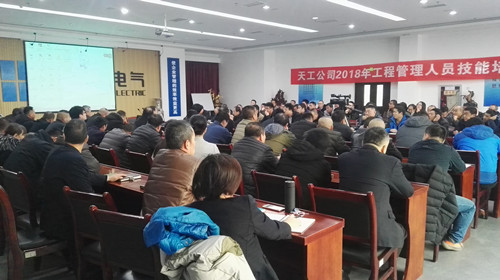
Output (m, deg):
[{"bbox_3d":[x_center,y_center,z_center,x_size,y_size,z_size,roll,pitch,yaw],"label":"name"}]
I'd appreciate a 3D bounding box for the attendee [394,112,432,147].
[{"bbox_3d":[2.235,0.285,5.008,0.560,1.300,0.760,5,8,42],"label":"attendee"}]

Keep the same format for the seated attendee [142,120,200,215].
[{"bbox_3d":[-0.382,0.577,2.307,0.560,1.340,0.760,5,8,42],"label":"seated attendee"}]

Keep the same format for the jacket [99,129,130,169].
[{"bbox_3d":[-1.714,0.168,4.770,0.500,0.630,0.470,6,9,44],"label":"jacket"}]

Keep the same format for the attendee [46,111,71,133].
[{"bbox_3d":[-3.102,0.189,6.268,0.550,1.300,0.800,6,9,44],"label":"attendee"}]

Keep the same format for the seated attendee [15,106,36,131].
[{"bbox_3d":[-4.090,0.087,7.040,0.530,1.340,0.780,6,9,44],"label":"seated attendee"}]

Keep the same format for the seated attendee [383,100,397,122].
[{"bbox_3d":[3.469,-0.231,9.497,0.750,1.320,0.520,-5,8,-36],"label":"seated attendee"}]

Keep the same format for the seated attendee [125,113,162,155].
[{"bbox_3d":[-1.096,0.373,4.463,0.540,1.290,0.800,5,8,38],"label":"seated attendee"}]

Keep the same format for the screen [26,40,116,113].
[{"bbox_3d":[-5.755,-2.008,12.154,2.760,2.153,0.080,-6,9,-44],"label":"screen"}]

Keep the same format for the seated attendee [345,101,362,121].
[{"bbox_3d":[2.513,-0.209,9.465,0.780,1.320,0.550,-5,8,-36],"label":"seated attendee"}]

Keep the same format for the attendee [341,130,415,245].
[{"bbox_3d":[0.960,0.557,2.817,0.580,1.280,0.800,5,8,36],"label":"attendee"}]

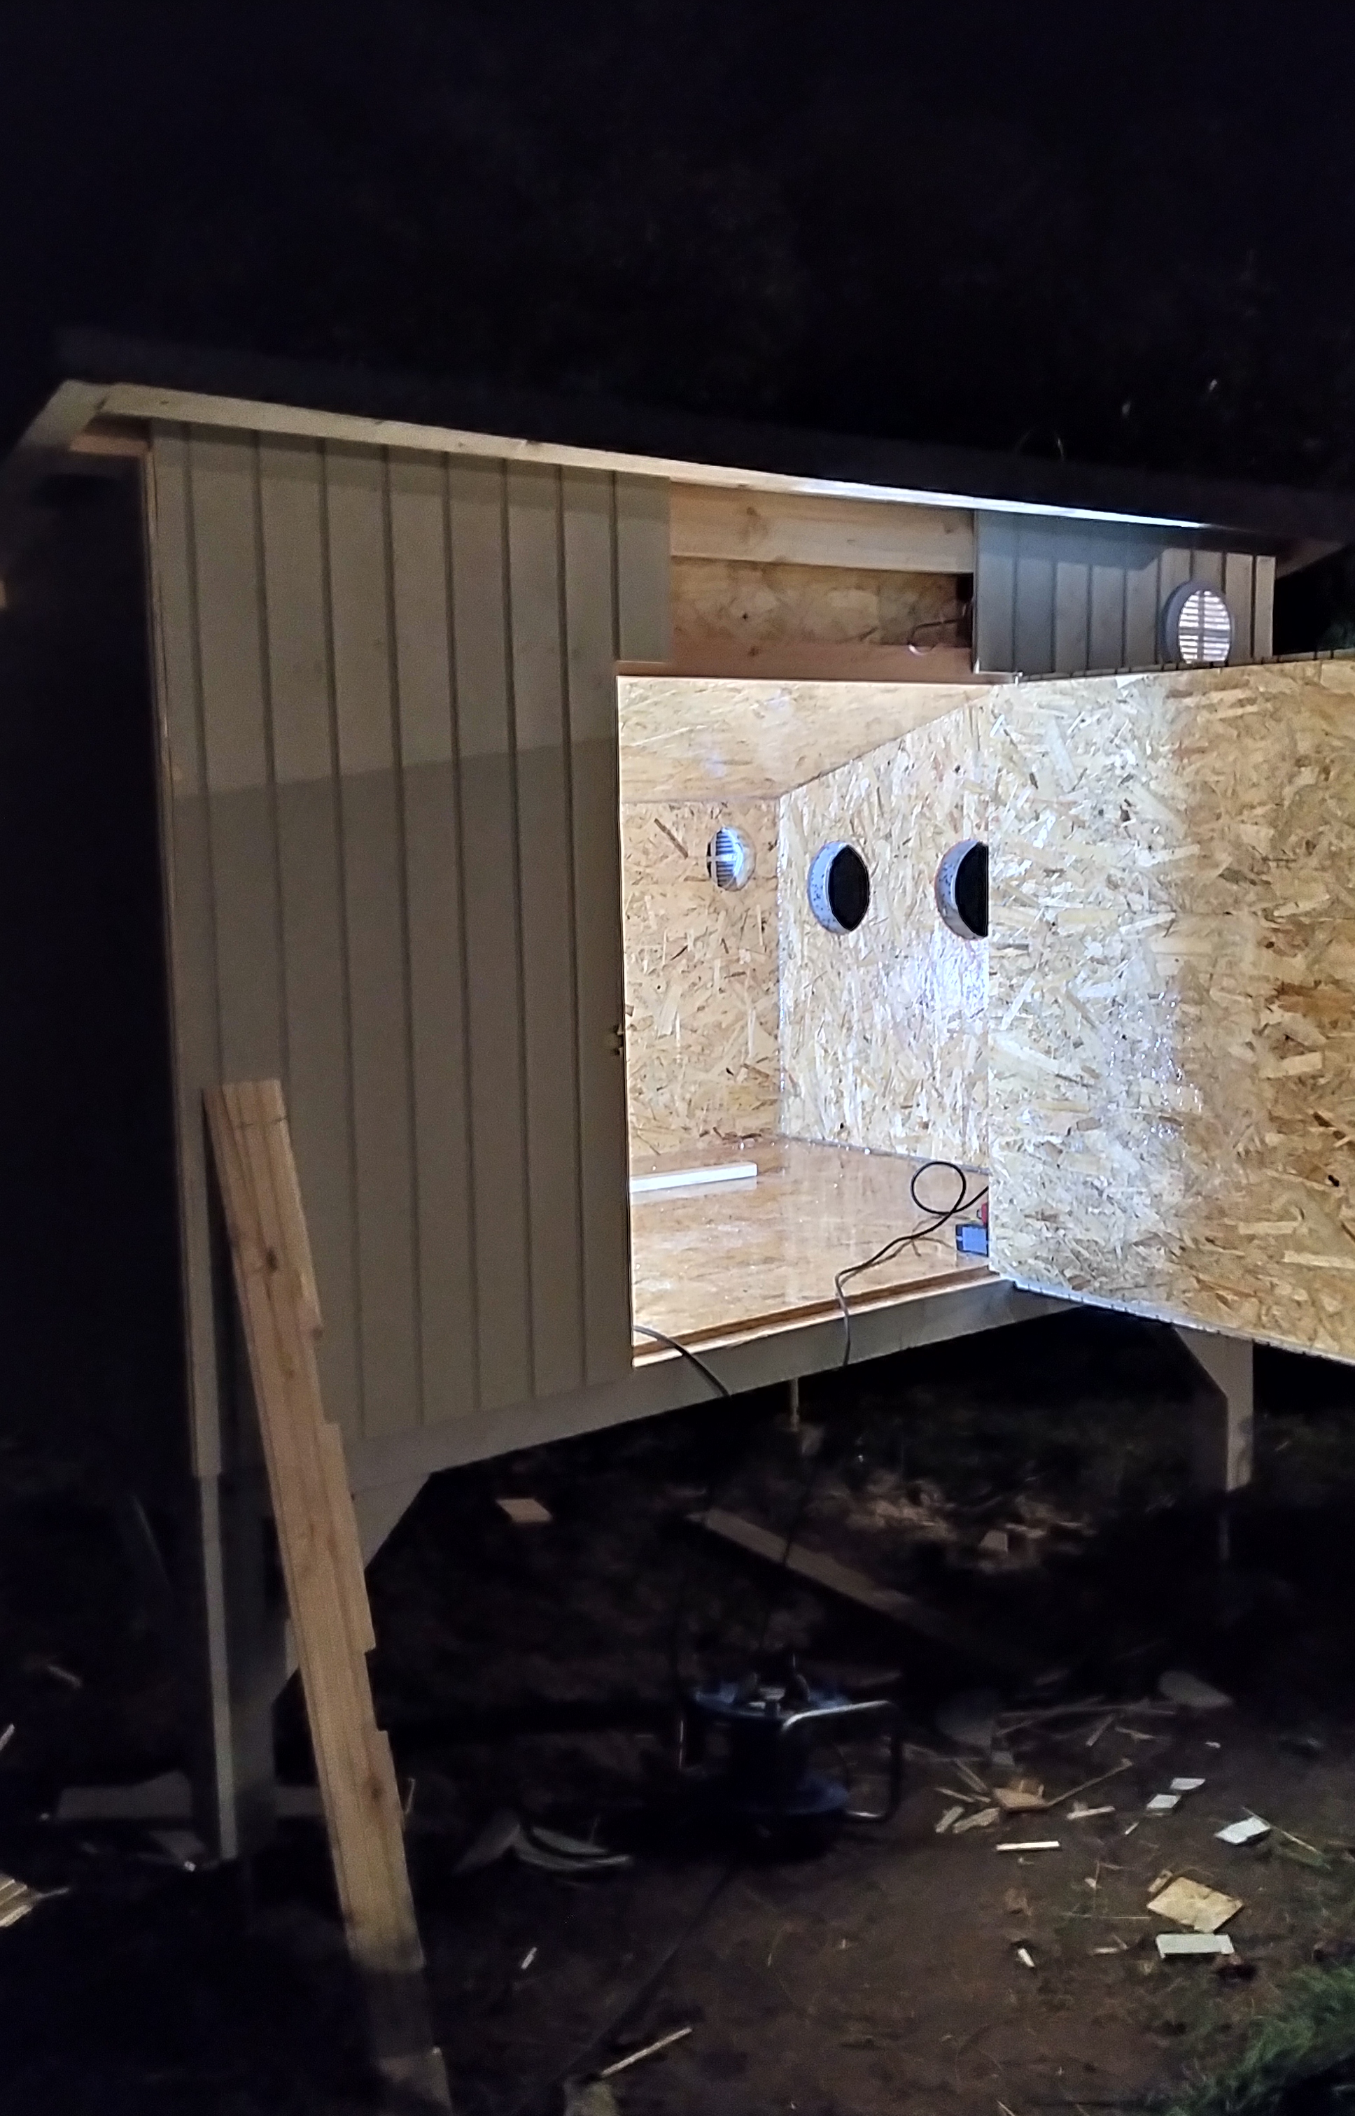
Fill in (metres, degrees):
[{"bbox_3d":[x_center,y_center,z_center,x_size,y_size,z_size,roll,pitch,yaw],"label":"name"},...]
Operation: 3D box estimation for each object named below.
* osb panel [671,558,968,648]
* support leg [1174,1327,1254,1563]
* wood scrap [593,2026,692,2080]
[{"bbox_3d":[0.263,-0.789,3.433,0.710,0.145,0.020,-7,10,-38],"label":"osb panel"},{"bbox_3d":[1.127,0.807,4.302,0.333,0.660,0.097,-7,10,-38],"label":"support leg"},{"bbox_3d":[-0.040,1.282,2.523,0.145,0.010,0.012,-7,9,-35],"label":"wood scrap"}]

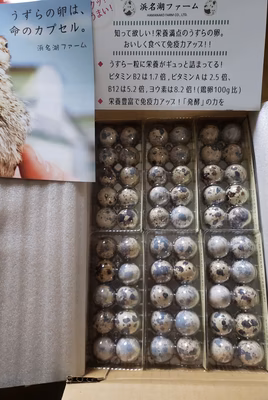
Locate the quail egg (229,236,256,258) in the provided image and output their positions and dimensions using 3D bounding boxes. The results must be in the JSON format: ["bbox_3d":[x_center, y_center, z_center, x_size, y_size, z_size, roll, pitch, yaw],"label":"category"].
[{"bbox_3d":[0.127,0.055,0.351,0.026,0.033,0.026,-1,75,3],"label":"quail egg"}]

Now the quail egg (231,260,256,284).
[{"bbox_3d":[0.130,0.084,0.353,0.026,0.032,0.026,-1,75,4],"label":"quail egg"}]

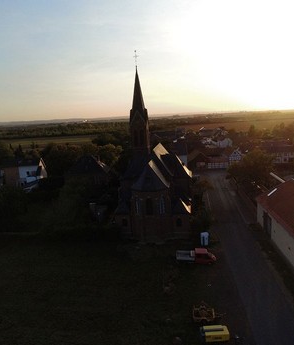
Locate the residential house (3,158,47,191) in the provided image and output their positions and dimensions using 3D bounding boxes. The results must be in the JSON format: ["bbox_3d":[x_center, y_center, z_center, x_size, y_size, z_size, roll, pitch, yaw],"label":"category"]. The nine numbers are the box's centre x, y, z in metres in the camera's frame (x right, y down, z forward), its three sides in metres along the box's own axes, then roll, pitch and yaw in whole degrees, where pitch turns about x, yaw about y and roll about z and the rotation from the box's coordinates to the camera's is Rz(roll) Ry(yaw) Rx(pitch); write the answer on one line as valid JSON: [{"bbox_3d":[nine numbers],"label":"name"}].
[{"bbox_3d":[-36.460,0.180,88.320,10.500,8.600,8.200,-2,11,6],"label":"residential house"}]

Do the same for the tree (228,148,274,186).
[{"bbox_3d":[27.680,-1.440,78.460,10.500,9.500,10.000,-3,11,0],"label":"tree"}]

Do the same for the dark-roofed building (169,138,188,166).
[{"bbox_3d":[10.800,-5.700,101.840,7.000,9.500,8.500,-1,11,7],"label":"dark-roofed building"}]

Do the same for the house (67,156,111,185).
[{"bbox_3d":[-17.050,-0.700,87.800,11.000,8.700,10.000,-3,11,0],"label":"house"}]

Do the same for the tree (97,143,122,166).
[{"bbox_3d":[-13.270,-5.110,106.240,8.500,10.000,8.000,-3,11,0],"label":"tree"}]

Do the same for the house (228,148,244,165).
[{"bbox_3d":[30.420,-5.460,104.130,5.500,7.400,8.500,-3,11,0],"label":"house"}]

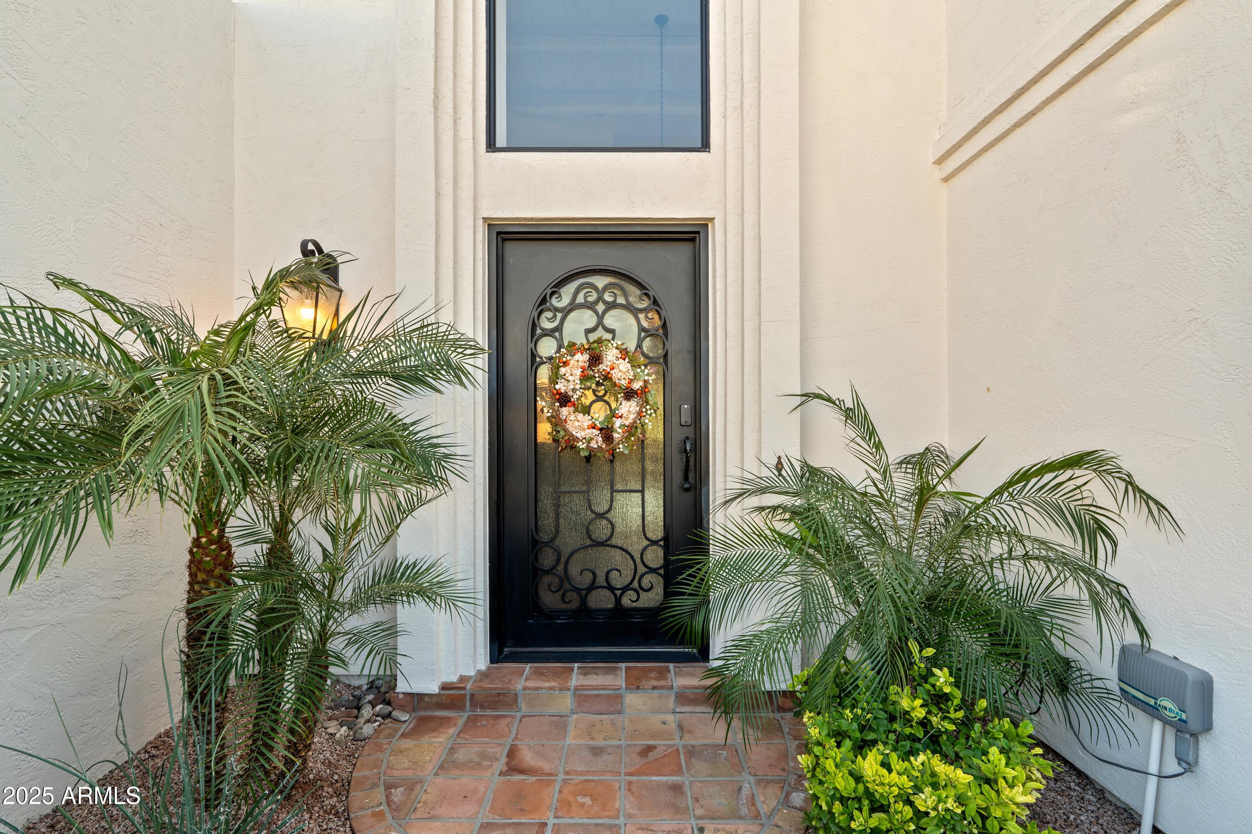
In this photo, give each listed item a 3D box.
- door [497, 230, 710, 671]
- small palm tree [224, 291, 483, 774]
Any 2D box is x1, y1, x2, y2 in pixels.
[{"bbox_3d":[-0.128,0.127,2.690,1.035,2.070,0.150,0,0,0],"label":"door"},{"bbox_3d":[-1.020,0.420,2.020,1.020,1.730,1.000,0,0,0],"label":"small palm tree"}]

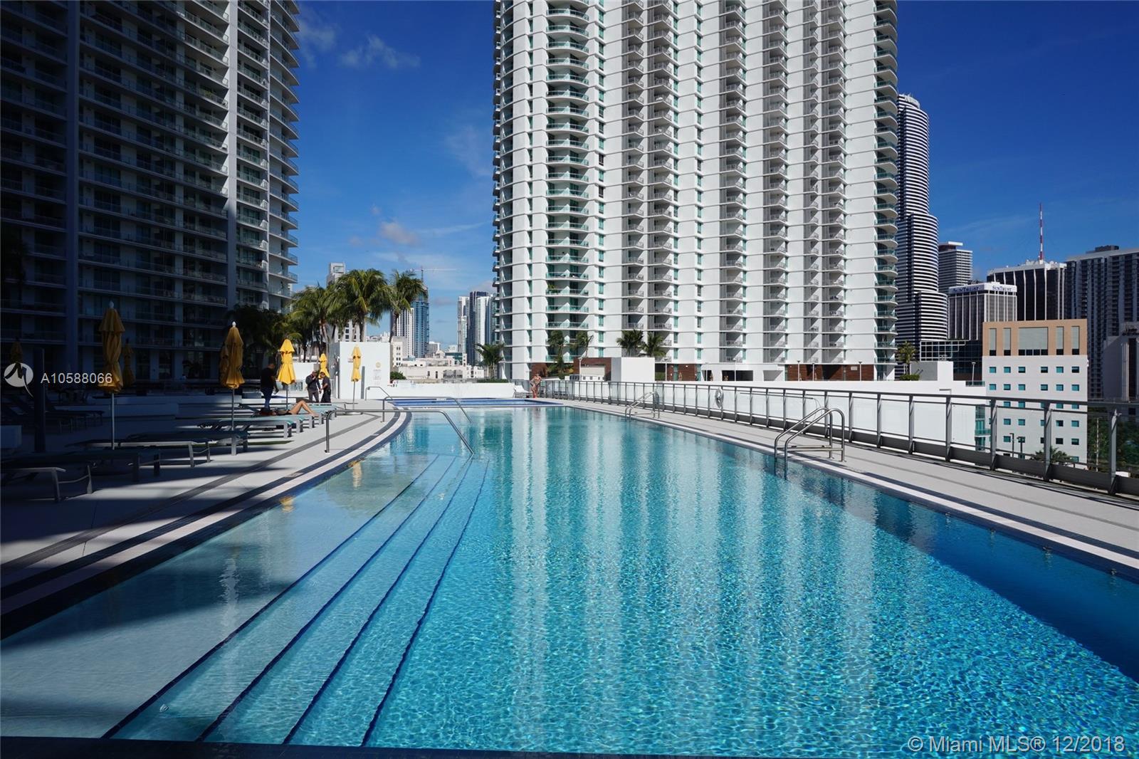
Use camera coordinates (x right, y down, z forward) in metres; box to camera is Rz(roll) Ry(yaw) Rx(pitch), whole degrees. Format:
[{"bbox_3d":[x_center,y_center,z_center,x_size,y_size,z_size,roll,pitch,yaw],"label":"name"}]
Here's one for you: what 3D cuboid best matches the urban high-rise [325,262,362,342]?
[{"bbox_3d":[-156.000,-27.000,537.000,23.000,104.000,26.000,0,0,-24],"label":"urban high-rise"}]

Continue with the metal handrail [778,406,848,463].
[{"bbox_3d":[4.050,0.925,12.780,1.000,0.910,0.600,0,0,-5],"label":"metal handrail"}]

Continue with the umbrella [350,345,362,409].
[{"bbox_3d":[-8.740,-0.080,31.000,0.440,2.630,0.440,0,0,0],"label":"umbrella"}]

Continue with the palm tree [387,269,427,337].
[{"bbox_3d":[-11.981,-4.527,56.000,3.020,7.220,3.020,0,0,0],"label":"palm tree"}]

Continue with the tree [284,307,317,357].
[{"bbox_3d":[-21.000,-2.500,60.000,3.400,6.300,3.400,0,0,0],"label":"tree"}]

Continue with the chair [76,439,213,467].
[{"bbox_3d":[-6.700,1.150,11.970,1.880,0.430,0.700,0,0,-8],"label":"chair"}]

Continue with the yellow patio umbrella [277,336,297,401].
[{"bbox_3d":[-8.040,0.085,21.600,0.490,2.510,0.490,0,0,0],"label":"yellow patio umbrella"}]

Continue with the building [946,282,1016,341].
[{"bbox_3d":[357.000,-27.000,656.000,41.000,105.000,36.000,0,0,-23],"label":"building"}]

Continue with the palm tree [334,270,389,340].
[{"bbox_3d":[-15.329,-4.560,56.000,3.940,7.280,3.940,0,0,0],"label":"palm tree"}]

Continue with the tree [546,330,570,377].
[{"bbox_3d":[-1.900,-3.800,122.000,3.500,8.000,3.500,0,0,0],"label":"tree"}]

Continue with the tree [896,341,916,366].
[{"bbox_3d":[62.000,-3.900,140.000,3.700,6.300,3.700,0,0,0],"label":"tree"}]

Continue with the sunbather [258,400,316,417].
[{"bbox_3d":[-7.410,0.750,19.900,1.520,0.420,0.450,0,0,2],"label":"sunbather"}]

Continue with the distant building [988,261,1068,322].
[{"bbox_3d":[470.000,-49.000,782.000,42.000,143.000,58.000,0,0,-27],"label":"distant building"}]

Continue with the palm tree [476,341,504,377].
[{"bbox_3d":[-11.017,-2.461,105.000,3.940,5.410,3.940,0,0,0],"label":"palm tree"}]

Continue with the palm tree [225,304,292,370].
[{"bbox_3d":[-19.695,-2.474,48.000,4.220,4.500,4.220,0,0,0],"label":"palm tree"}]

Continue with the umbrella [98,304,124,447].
[{"bbox_3d":[-8.090,-0.020,13.400,0.460,2.680,0.460,0,0,0],"label":"umbrella"}]

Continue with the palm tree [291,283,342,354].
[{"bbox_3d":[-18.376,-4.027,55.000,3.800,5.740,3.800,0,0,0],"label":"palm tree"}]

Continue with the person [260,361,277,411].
[{"bbox_3d":[-9.900,0.365,25.000,0.500,1.800,0.500,0,0,-3],"label":"person"}]

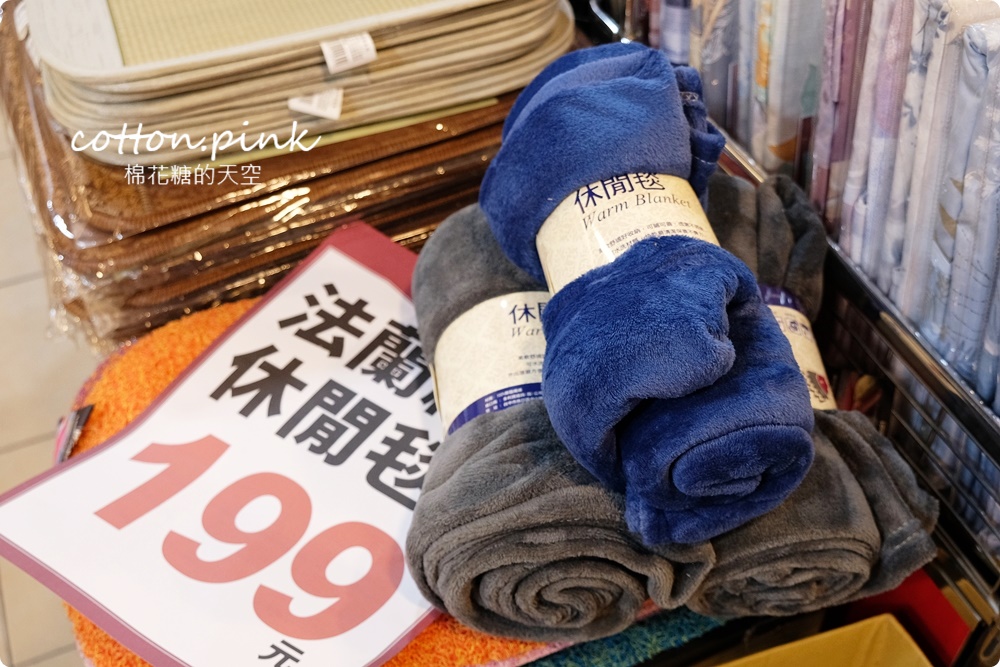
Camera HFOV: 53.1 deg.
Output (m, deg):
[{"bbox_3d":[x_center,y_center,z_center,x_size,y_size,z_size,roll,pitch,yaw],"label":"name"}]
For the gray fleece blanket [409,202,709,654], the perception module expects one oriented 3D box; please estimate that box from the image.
[{"bbox_3d":[0.027,0.049,0.746,0.171,0.161,0.318,-2,40,-2],"label":"gray fleece blanket"}]

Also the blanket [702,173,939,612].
[{"bbox_3d":[0.201,0.028,0.769,0.165,0.150,0.342,-1,43,-1],"label":"blanket"}]

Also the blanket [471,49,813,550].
[{"bbox_3d":[0.087,-0.035,0.652,0.144,0.144,0.324,-9,52,-11],"label":"blanket"}]

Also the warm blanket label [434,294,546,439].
[{"bbox_3d":[0.022,0.055,0.739,0.150,0.141,0.120,2,40,-6],"label":"warm blanket label"}]

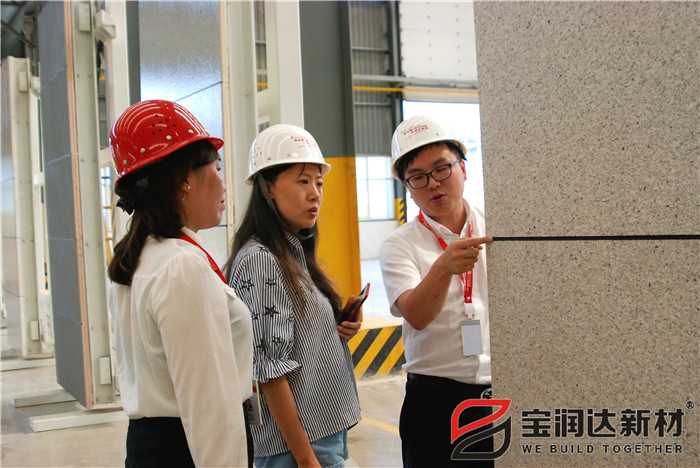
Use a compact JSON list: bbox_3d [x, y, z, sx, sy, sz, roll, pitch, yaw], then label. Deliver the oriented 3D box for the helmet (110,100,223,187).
[{"bbox_3d":[-0.440,-0.227,1.887,0.272,0.155,0.214,-25,9,-22],"label":"helmet"}]

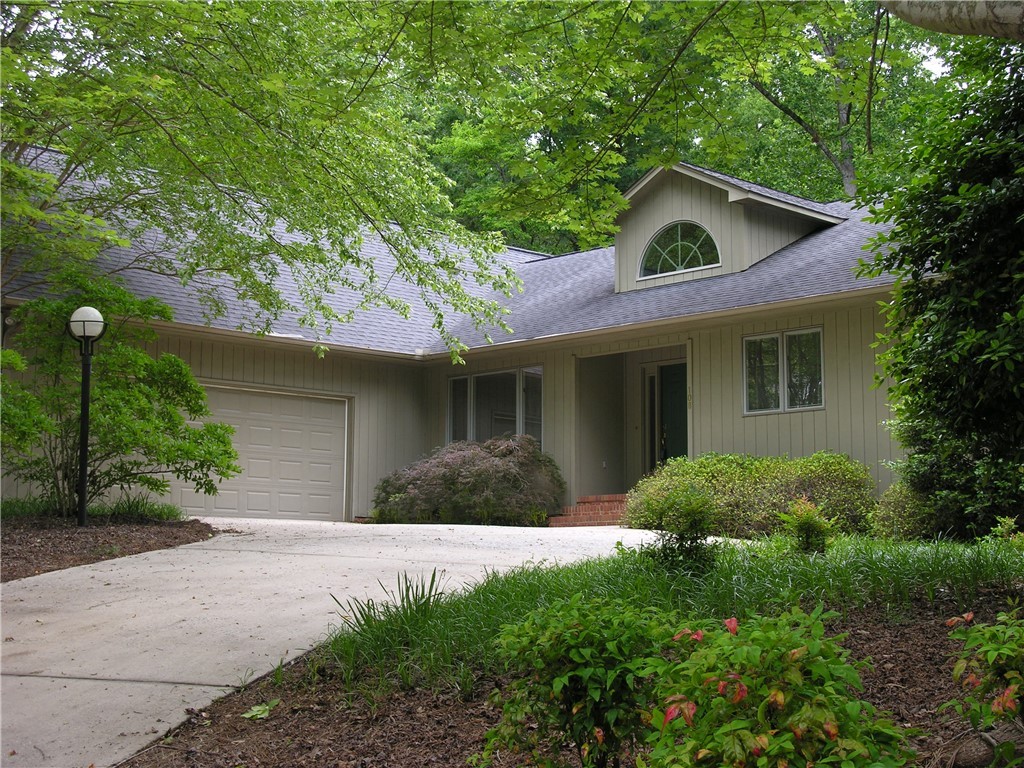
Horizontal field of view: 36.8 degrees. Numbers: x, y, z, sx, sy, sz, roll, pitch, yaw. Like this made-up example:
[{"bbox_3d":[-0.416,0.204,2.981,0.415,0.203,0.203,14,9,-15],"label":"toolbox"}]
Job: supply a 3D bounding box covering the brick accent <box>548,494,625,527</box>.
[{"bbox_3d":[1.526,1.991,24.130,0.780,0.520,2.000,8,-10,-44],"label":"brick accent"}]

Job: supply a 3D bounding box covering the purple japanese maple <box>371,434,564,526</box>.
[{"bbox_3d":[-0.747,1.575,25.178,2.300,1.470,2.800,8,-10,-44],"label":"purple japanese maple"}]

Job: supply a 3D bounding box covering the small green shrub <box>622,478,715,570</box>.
[{"bbox_3d":[1.398,1.233,13.400,0.780,0.760,0.720,0,-7,6],"label":"small green shrub"}]

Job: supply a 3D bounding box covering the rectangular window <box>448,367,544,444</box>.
[{"bbox_3d":[-0.334,0.551,26.740,0.120,1.530,2.433,8,-10,-44],"label":"rectangular window"}]

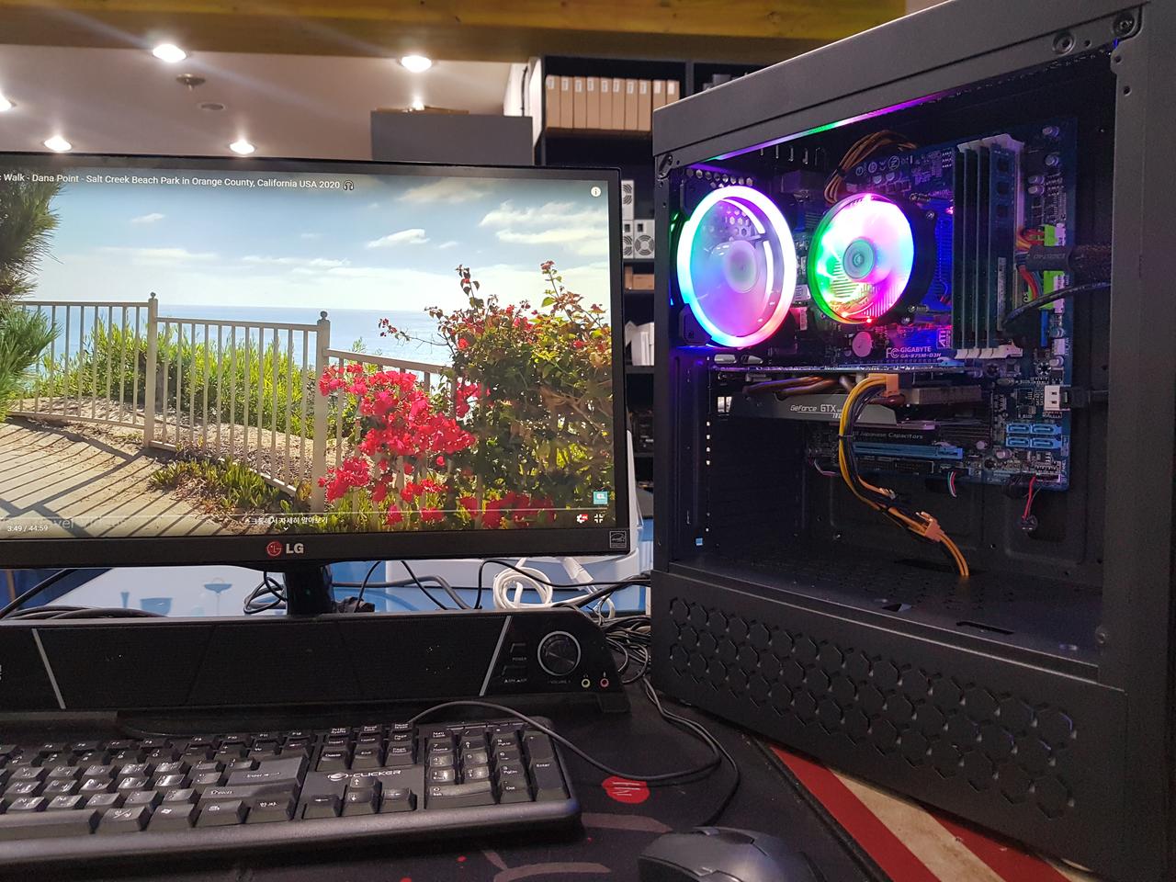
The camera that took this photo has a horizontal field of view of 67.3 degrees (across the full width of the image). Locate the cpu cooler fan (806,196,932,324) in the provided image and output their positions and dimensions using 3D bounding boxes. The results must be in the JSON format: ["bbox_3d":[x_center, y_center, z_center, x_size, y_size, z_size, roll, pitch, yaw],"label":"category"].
[{"bbox_3d":[0.217,-0.132,0.655,0.056,0.093,0.093,-4,5,-37],"label":"cpu cooler fan"}]

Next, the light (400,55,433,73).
[{"bbox_3d":[-0.852,-1.866,4.370,0.155,0.040,0.155,-1,4,-9],"label":"light"}]

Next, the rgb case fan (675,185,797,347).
[{"bbox_3d":[0.114,-0.133,0.686,0.120,0.120,0.026,-4,5,-37],"label":"rgb case fan"}]

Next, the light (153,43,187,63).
[{"bbox_3d":[-1.978,-1.839,4.184,0.155,0.040,0.155,-1,4,-9],"label":"light"}]

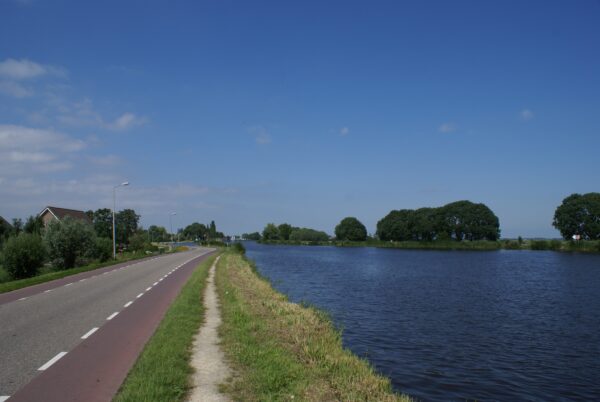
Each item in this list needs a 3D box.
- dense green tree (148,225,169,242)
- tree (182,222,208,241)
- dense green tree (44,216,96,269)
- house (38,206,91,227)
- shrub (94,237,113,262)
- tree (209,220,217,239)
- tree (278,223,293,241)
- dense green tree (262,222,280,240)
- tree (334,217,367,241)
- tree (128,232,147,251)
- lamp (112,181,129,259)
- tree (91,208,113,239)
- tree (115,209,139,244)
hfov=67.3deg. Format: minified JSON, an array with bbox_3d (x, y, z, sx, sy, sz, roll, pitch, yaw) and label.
[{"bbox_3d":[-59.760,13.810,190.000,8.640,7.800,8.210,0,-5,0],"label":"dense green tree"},{"bbox_3d":[-55.515,16.912,239.431,13.600,10.800,12.500,0,-5,0],"label":"tree"},{"bbox_3d":[-14.955,2.793,29.369,3.300,3.450,3.200,0,-5,0],"label":"dense green tree"},{"bbox_3d":[-43.141,5.821,83.809,8.500,8.200,12.000,0,-5,3],"label":"house"},{"bbox_3d":[-16.081,4.035,36.790,1.600,2.150,1.600,0,-5,0],"label":"shrub"},{"bbox_3d":[-48.432,16.950,249.465,4.200,12.200,4.200,0,-5,0],"label":"tree"},{"bbox_3d":[-7.340,15.680,228.000,8.090,9.610,8.090,0,-5,0],"label":"tree"},{"bbox_3d":[-15.180,16.510,240.000,9.590,10.120,9.590,0,-5,0],"label":"dense green tree"},{"bbox_3d":[20.130,11.702,179.658,12.600,11.300,12.200,0,-5,0],"label":"tree"},{"bbox_3d":[-21.630,5.560,60.000,2.400,2.730,2.400,0,-5,0],"label":"tree"},{"bbox_3d":[-16.109,1.829,40.492,1.450,7.020,0.320,1,-5,-11],"label":"lamp"},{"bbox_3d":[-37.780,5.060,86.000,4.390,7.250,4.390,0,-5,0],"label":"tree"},{"bbox_3d":[-31.290,4.910,82.000,4.550,7.100,4.550,0,-5,0],"label":"tree"}]

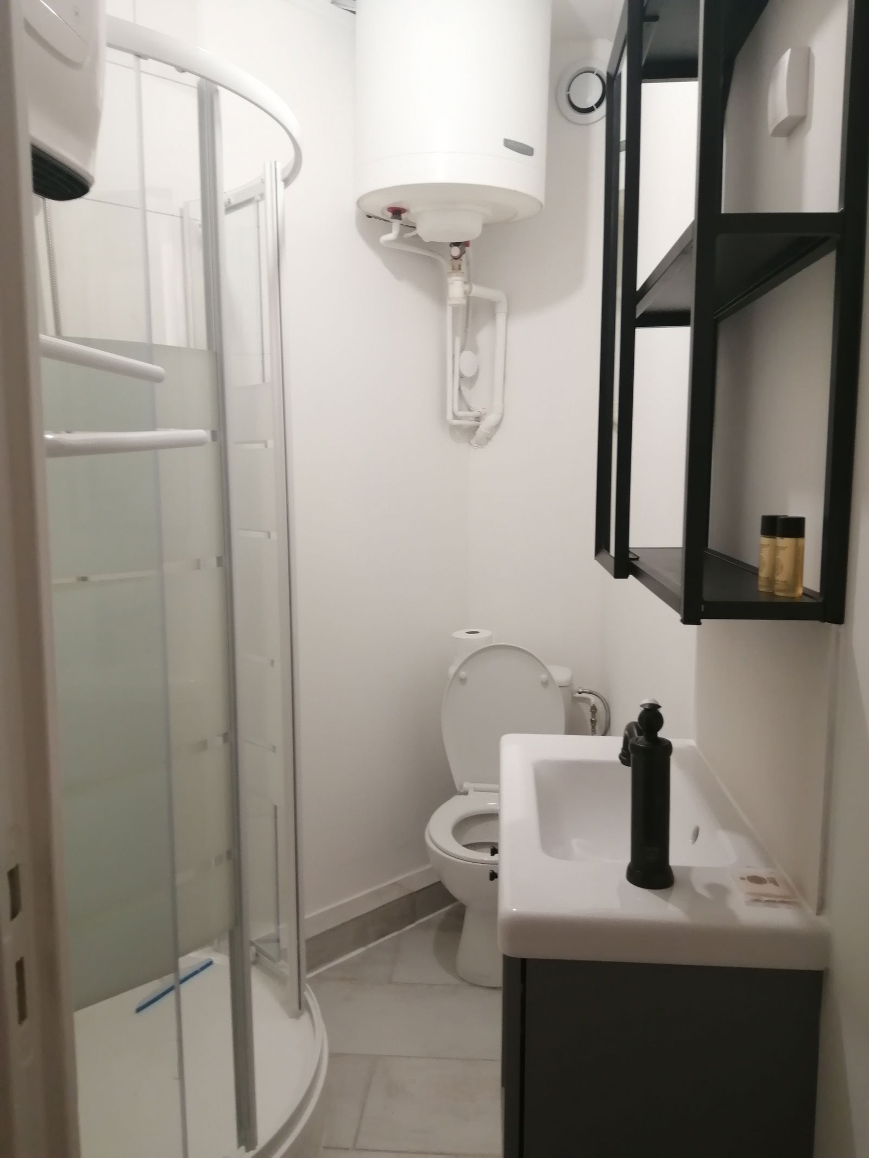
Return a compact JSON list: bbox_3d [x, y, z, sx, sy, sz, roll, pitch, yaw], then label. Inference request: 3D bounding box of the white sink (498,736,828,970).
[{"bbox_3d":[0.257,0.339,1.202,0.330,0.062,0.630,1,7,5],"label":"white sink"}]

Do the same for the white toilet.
[{"bbox_3d":[0.184,0.625,2.359,0.375,0.850,0.650,1,7,6],"label":"white toilet"}]

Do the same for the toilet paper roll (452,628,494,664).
[{"bbox_3d":[0.112,0.207,2.541,0.120,0.097,0.120,0,7,0],"label":"toilet paper roll"}]

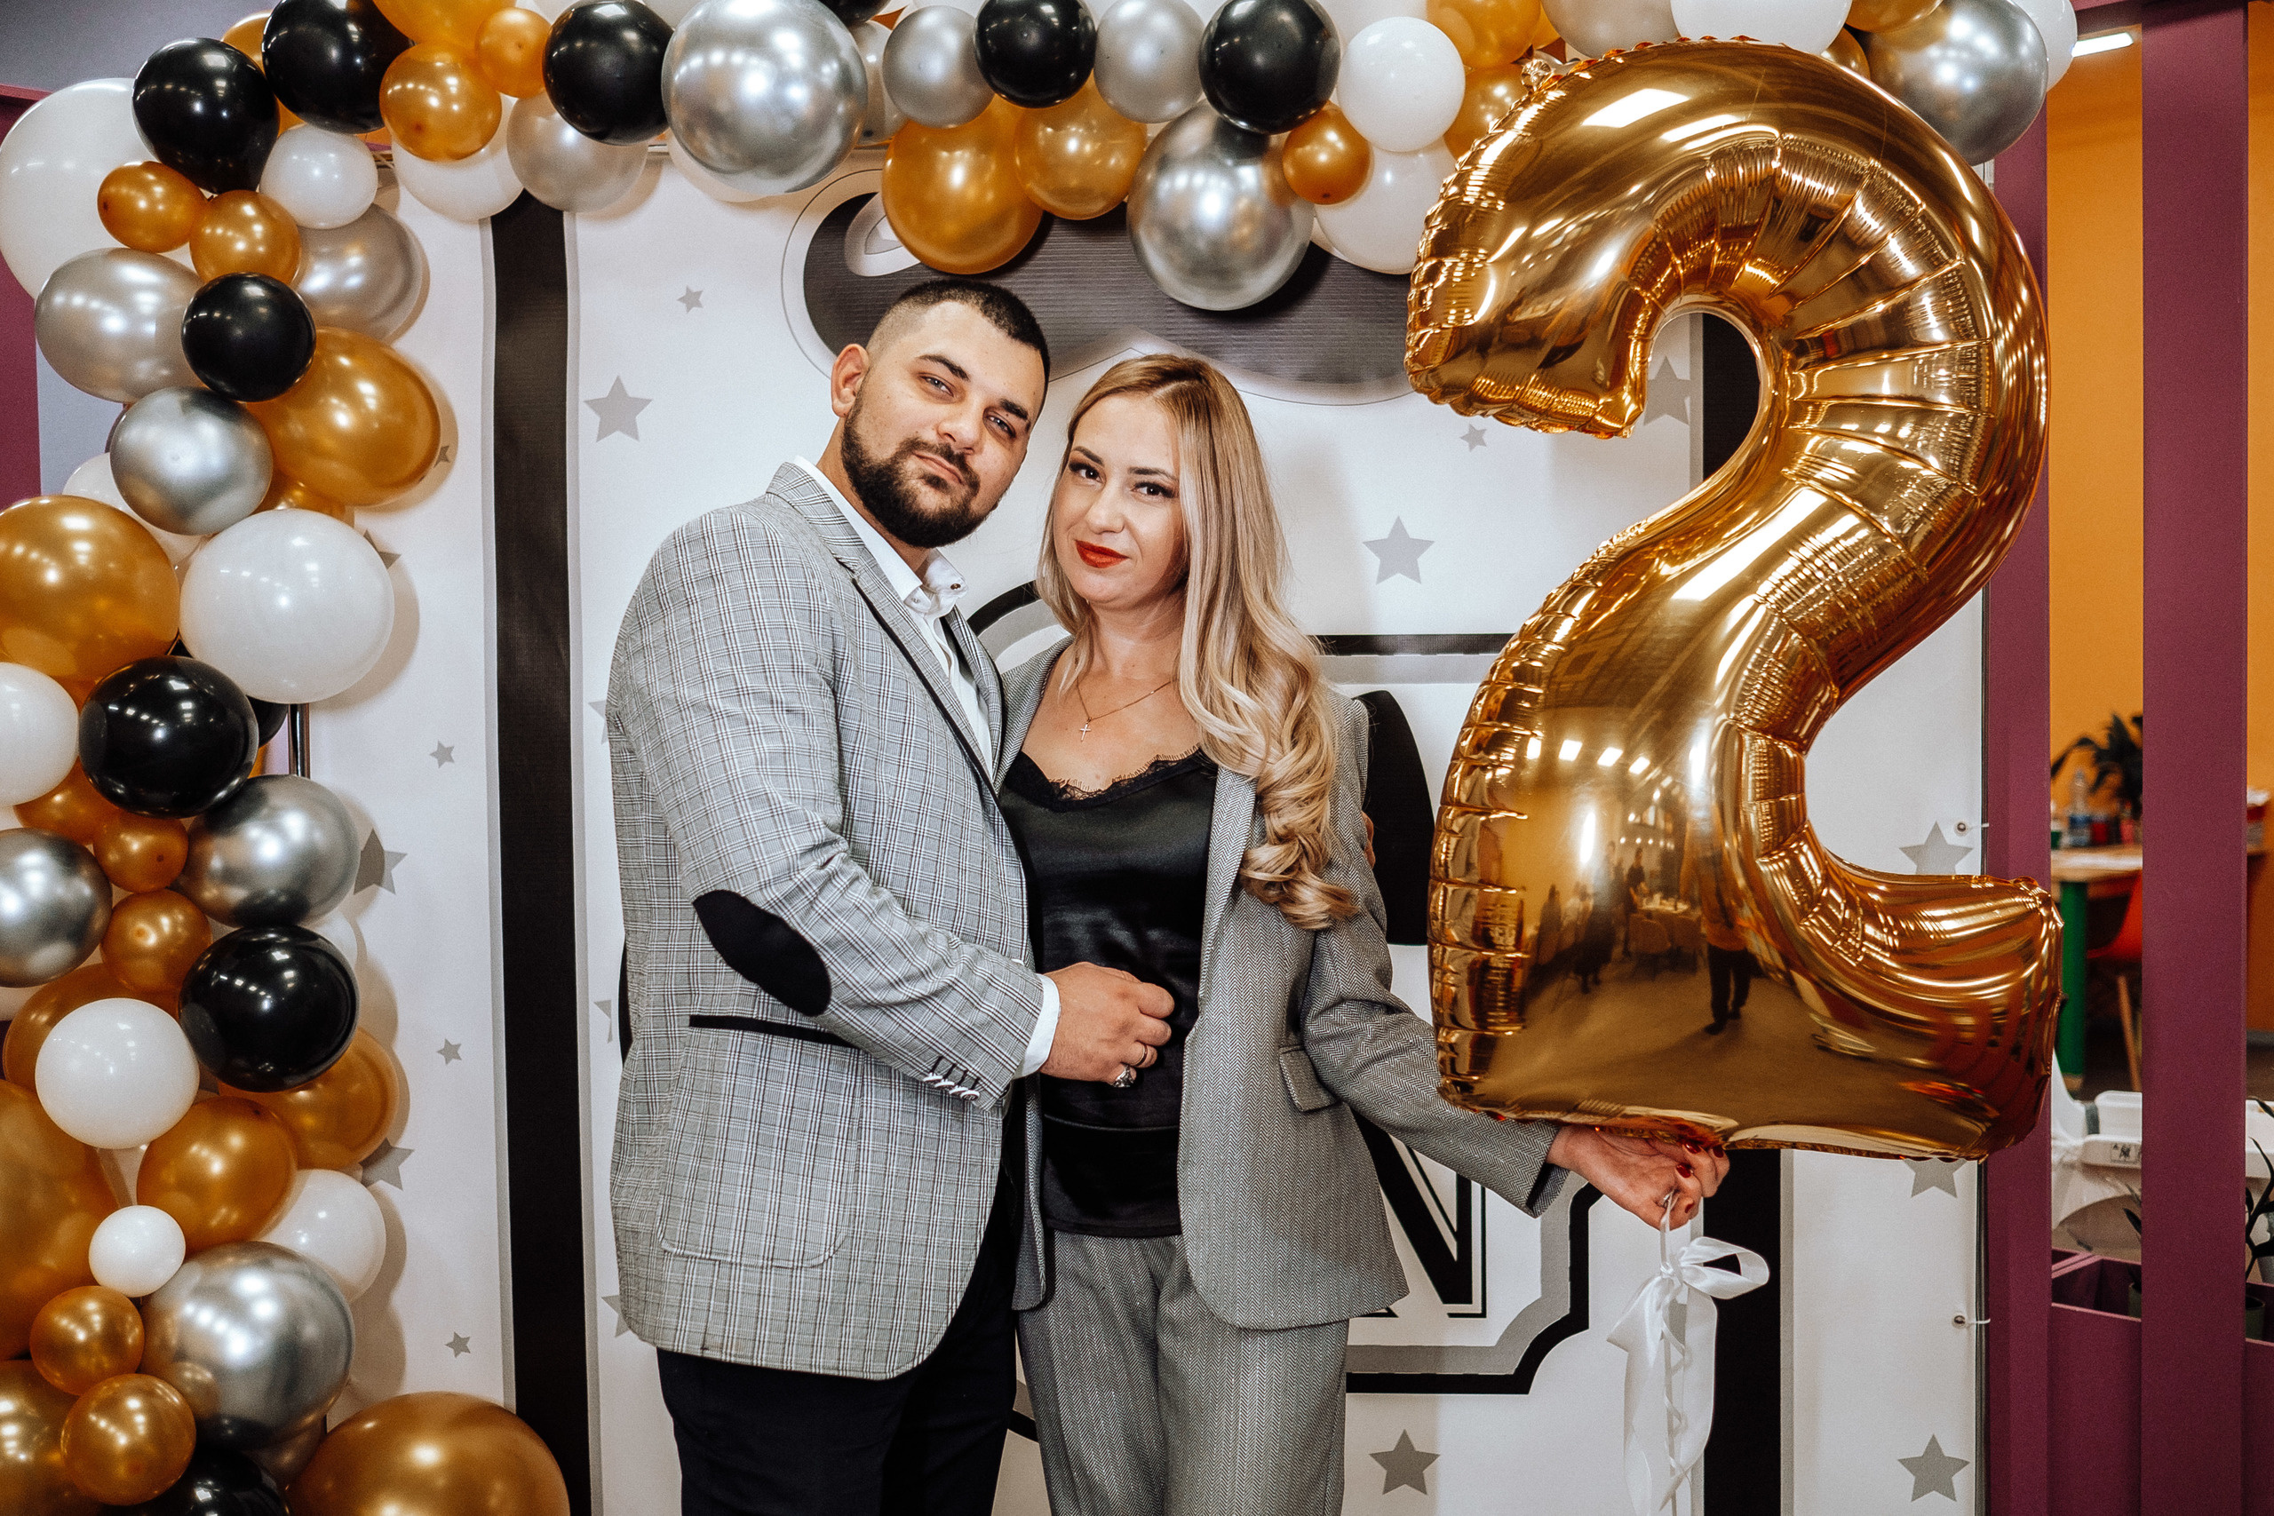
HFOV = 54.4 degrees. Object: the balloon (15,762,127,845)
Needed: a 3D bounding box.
[{"bbox_3d":[-1.198,0.033,2.500,0.125,0.130,0.128,0,1,0],"label":"balloon"}]

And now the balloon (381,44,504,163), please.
[{"bbox_3d":[-0.761,-0.717,2.420,0.128,0.130,0.133,0,1,0],"label":"balloon"}]

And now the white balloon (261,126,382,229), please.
[{"bbox_3d":[-0.879,-0.625,2.380,0.117,0.118,0.124,-1,2,-20],"label":"white balloon"}]

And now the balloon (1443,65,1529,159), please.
[{"bbox_3d":[0.399,-0.713,2.450,0.124,0.126,0.128,0,1,0],"label":"balloon"}]

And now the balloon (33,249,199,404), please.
[{"bbox_3d":[-1.132,-0.480,2.460,0.174,0.169,0.171,0,1,0],"label":"balloon"}]

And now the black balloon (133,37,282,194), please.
[{"bbox_3d":[-0.972,-0.671,2.310,0.150,0.152,0.159,-1,2,-22],"label":"black balloon"}]

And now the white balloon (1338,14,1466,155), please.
[{"bbox_3d":[0.286,-0.723,2.380,0.135,0.145,0.148,0,1,0],"label":"white balloon"}]

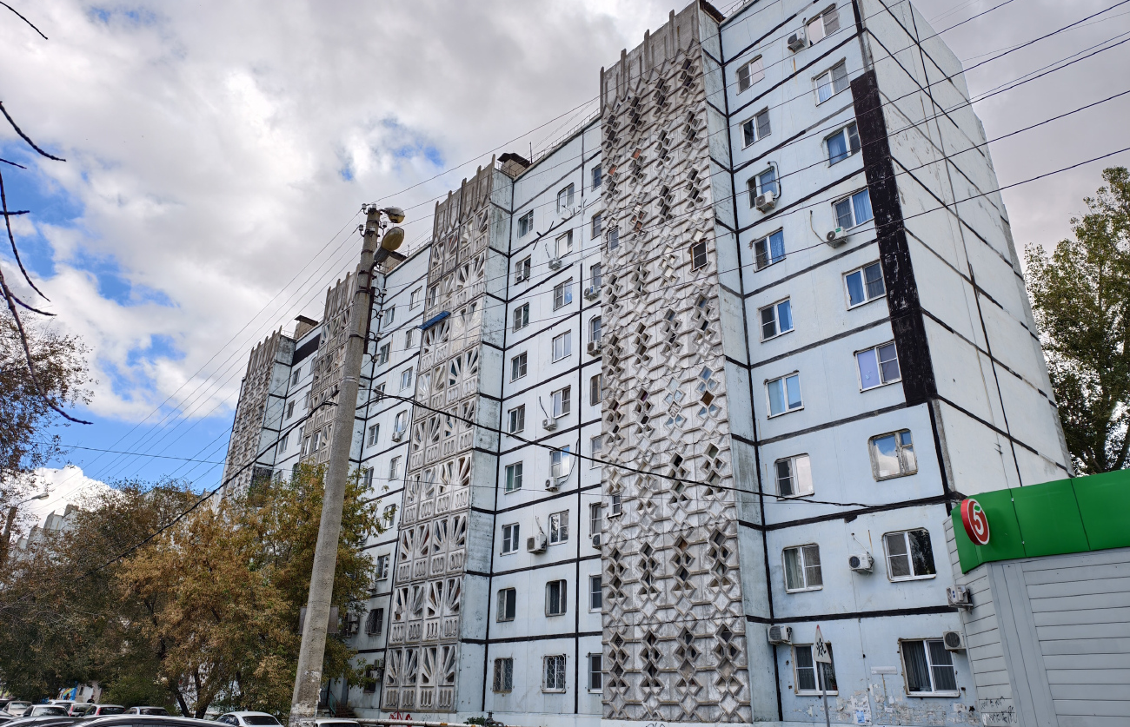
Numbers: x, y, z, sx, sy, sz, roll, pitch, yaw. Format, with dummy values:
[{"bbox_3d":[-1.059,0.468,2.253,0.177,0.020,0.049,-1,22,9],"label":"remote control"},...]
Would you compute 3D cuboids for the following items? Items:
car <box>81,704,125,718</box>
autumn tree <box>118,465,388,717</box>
[{"bbox_3d":[-24.011,18.348,38.595,1.700,1.500,3.950,22,-32,-38],"label":"car"},{"bbox_3d":[-13.968,10.590,34.547,11.400,12.500,10.600,10,-26,-19],"label":"autumn tree"}]

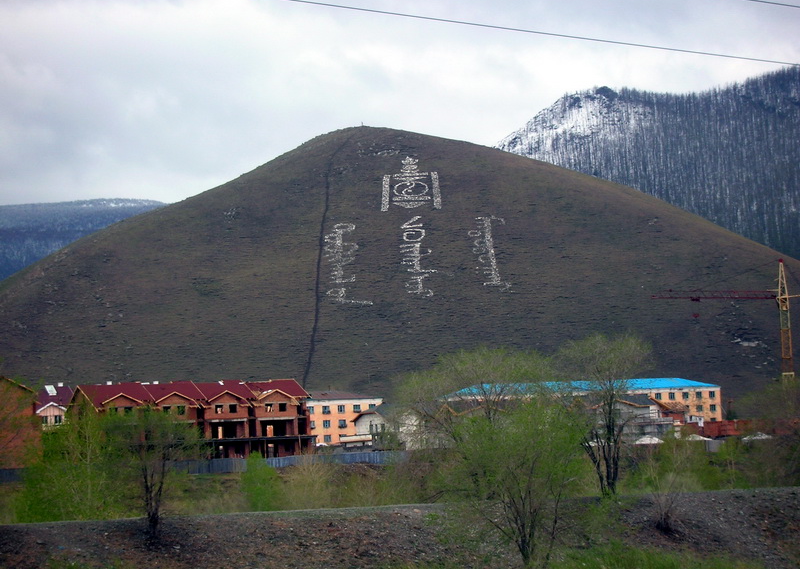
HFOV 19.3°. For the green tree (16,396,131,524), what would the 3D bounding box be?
[{"bbox_3d":[-16.175,8.666,116.000,5.400,6.200,5.000,-3,-3,0],"label":"green tree"}]

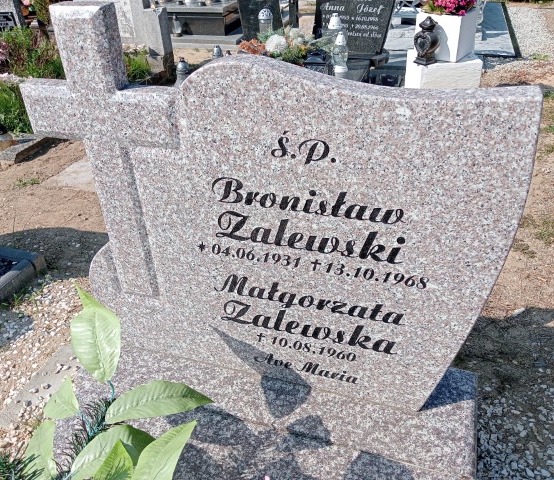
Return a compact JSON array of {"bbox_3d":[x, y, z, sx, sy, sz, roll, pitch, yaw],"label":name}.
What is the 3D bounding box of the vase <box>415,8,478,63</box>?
[{"bbox_3d":[1.228,-1.504,3.772,0.328,0.302,0.335,19,38,32],"label":"vase"}]

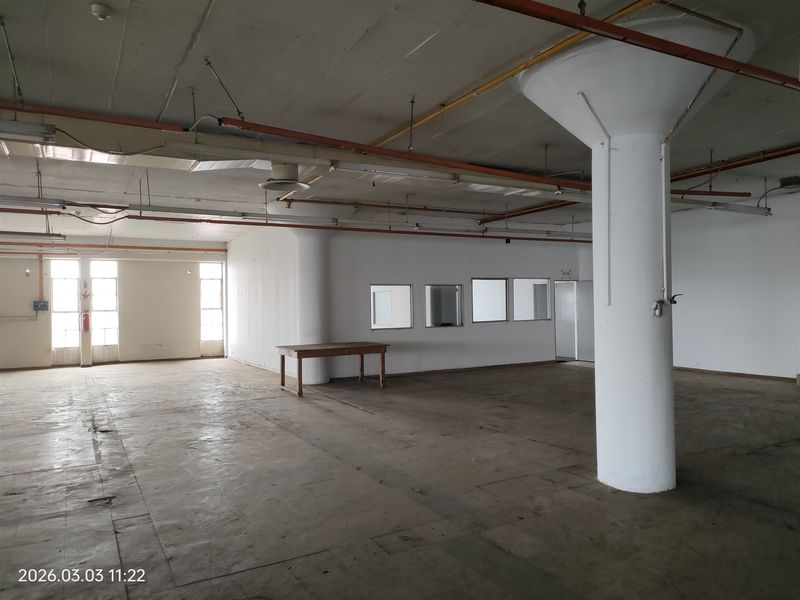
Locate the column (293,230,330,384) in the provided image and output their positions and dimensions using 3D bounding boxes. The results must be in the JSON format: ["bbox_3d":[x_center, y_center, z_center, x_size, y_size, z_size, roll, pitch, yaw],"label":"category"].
[{"bbox_3d":[-1.741,0.168,11.604,0.660,2.960,0.660,-1,0,0],"label":"column"}]

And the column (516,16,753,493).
[{"bbox_3d":[2.005,-0.228,4.978,1.860,3.570,1.860,-1,0,-30],"label":"column"}]

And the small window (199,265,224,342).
[{"bbox_3d":[-5.564,0.055,17.075,0.670,2.280,0.120,-1,0,-30],"label":"small window"}]

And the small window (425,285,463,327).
[{"bbox_3d":[1.002,0.138,13.091,1.040,0.980,0.120,-1,0,-30],"label":"small window"}]

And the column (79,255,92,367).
[{"bbox_3d":[-8.288,0.283,15.254,0.260,2.980,0.270,-1,0,-30],"label":"column"}]

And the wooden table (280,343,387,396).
[{"bbox_3d":[-1.216,1.245,10.602,1.820,0.780,1.090,-1,0,-30],"label":"wooden table"}]

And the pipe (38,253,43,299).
[{"bbox_3d":[-9.174,-0.604,14.788,0.090,1.170,0.090,-1,0,-30],"label":"pipe"}]

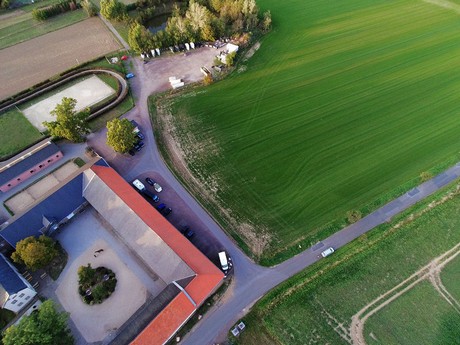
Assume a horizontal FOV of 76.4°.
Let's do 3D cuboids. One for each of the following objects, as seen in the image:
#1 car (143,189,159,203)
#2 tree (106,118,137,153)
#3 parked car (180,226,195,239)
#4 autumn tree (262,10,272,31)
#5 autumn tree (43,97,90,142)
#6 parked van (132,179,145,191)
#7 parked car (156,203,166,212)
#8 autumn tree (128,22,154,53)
[{"bbox_3d":[-29.796,8.942,111.304,5.800,1.900,1.950,33,60,21],"label":"car"},{"bbox_3d":[-44.152,-14.971,119.647,11.500,15.800,11.500,2,54,0],"label":"tree"},{"bbox_3d":[-14.382,21.472,102.867,4.300,1.500,1.800,-35,62,-24],"label":"parked car"},{"bbox_3d":[22.667,-90.910,177.321,6.000,13.500,6.000,2,54,0],"label":"autumn tree"},{"bbox_3d":[-66.187,-20.544,120.576,15.800,20.000,15.800,2,54,0],"label":"autumn tree"},{"bbox_3d":[-35.088,5.435,113.342,5.000,2.500,2.150,38,62,23],"label":"parked van"},{"bbox_3d":[-25.616,12.842,108.834,4.000,1.500,1.750,-27,59,-19],"label":"parked car"},{"bbox_3d":[-50.212,-73.620,160.864,12.000,17.300,12.000,2,54,0],"label":"autumn tree"}]

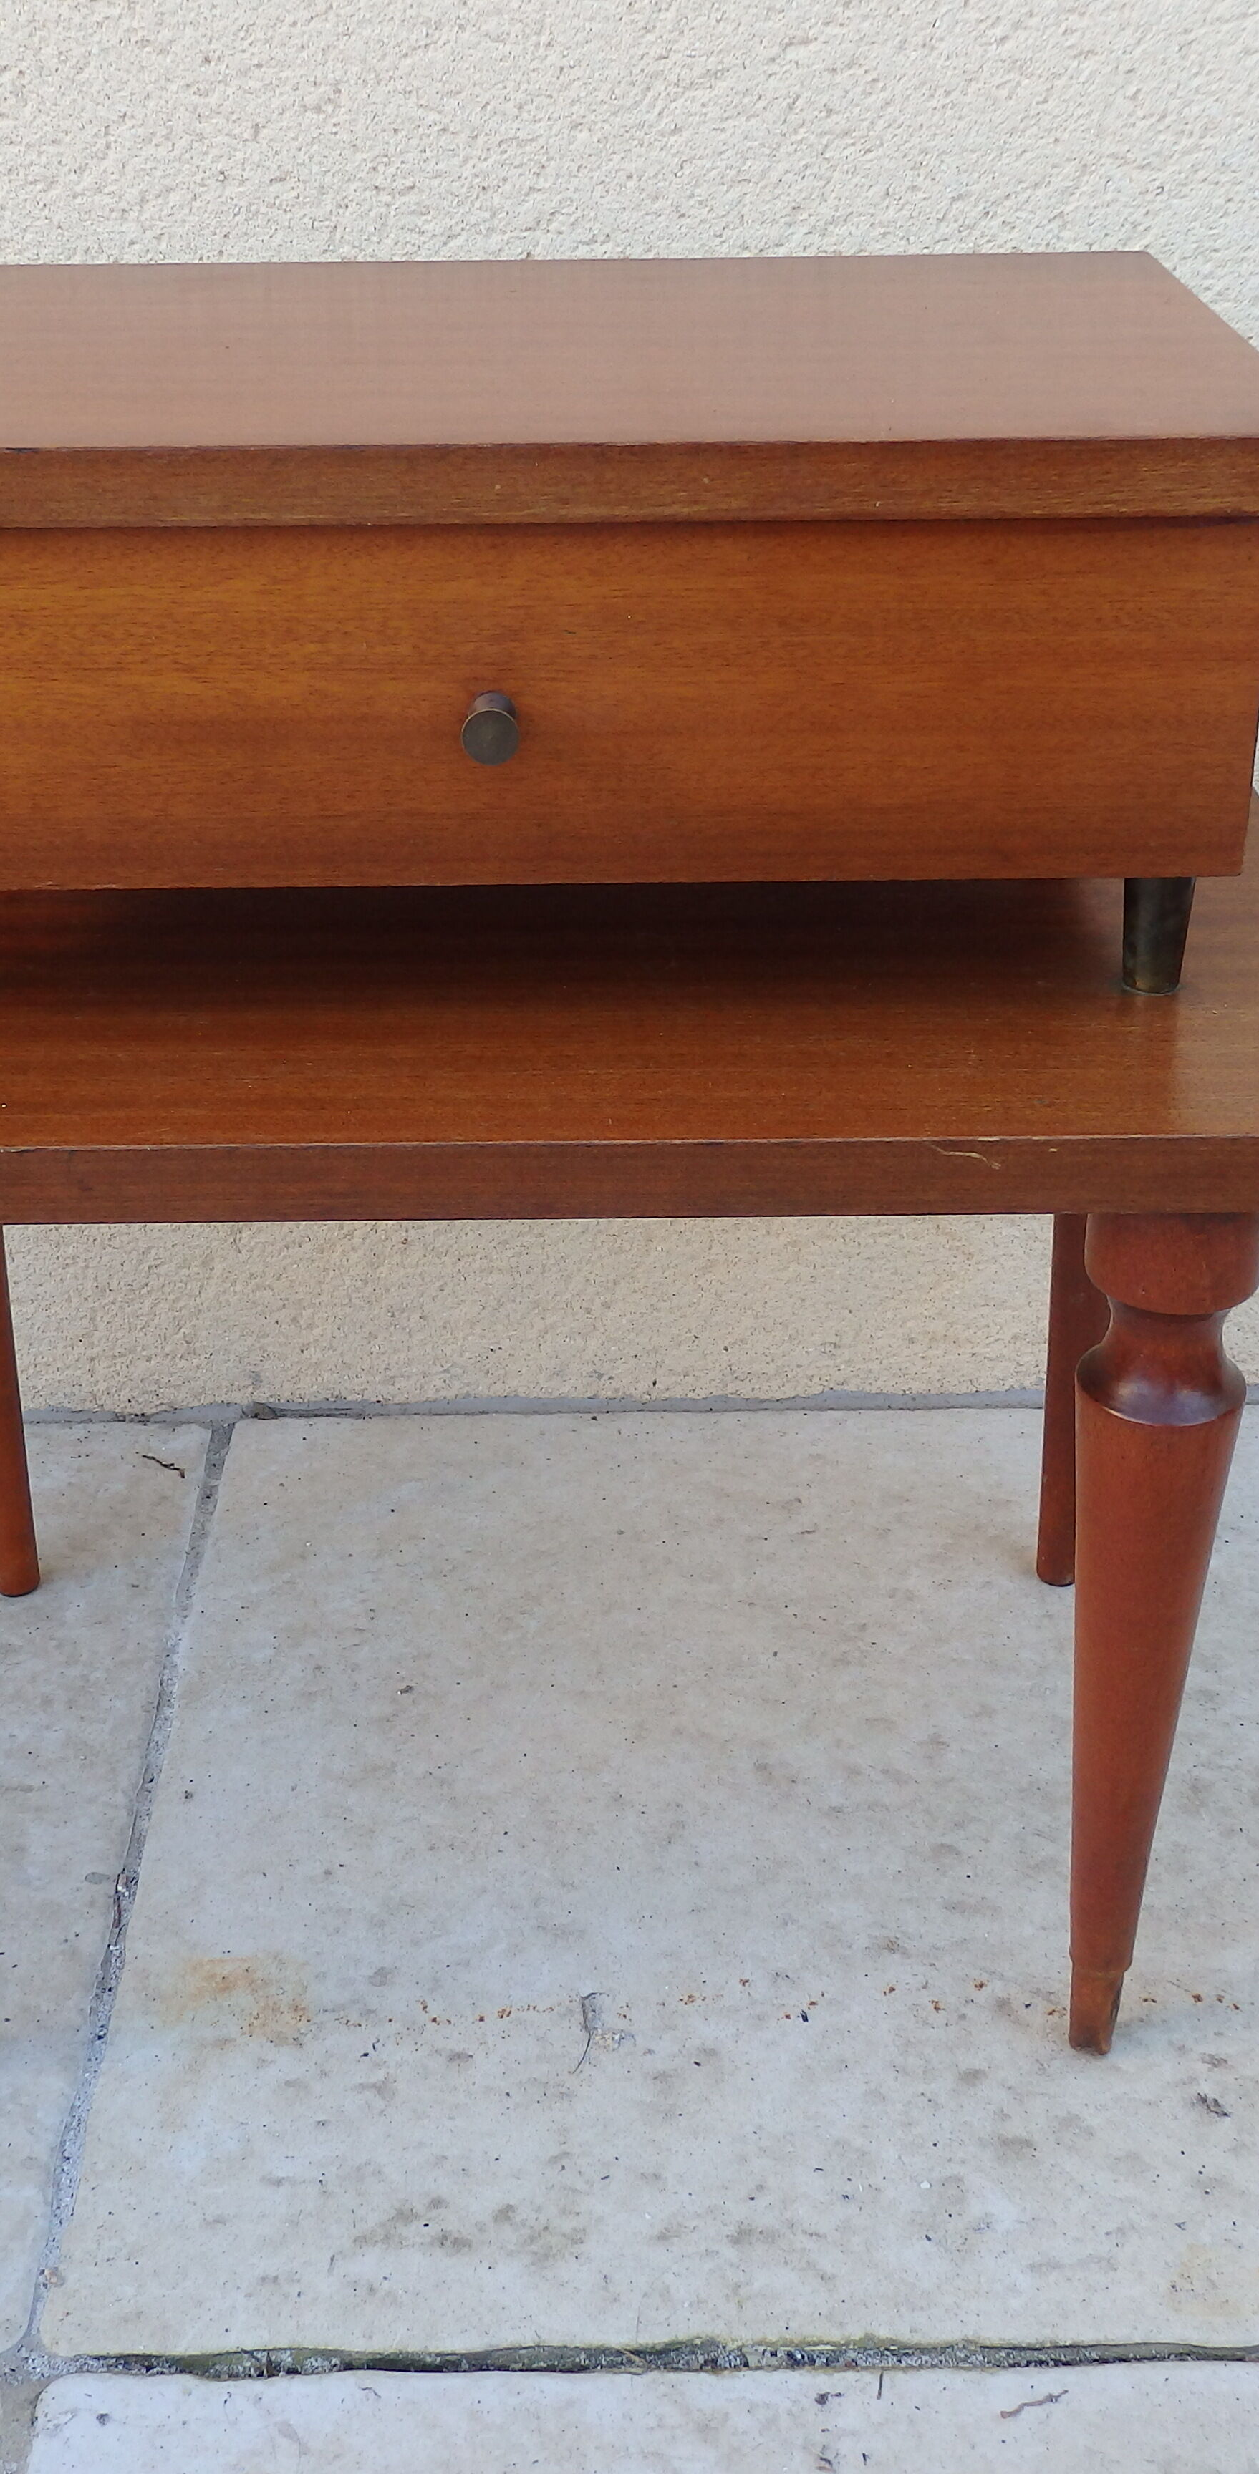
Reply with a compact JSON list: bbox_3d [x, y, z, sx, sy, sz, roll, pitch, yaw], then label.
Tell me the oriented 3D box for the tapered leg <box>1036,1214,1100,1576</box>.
[{"bbox_3d":[0.184,-0.002,1.023,0.046,0.350,0.061,-1,30,-1],"label":"tapered leg"}]

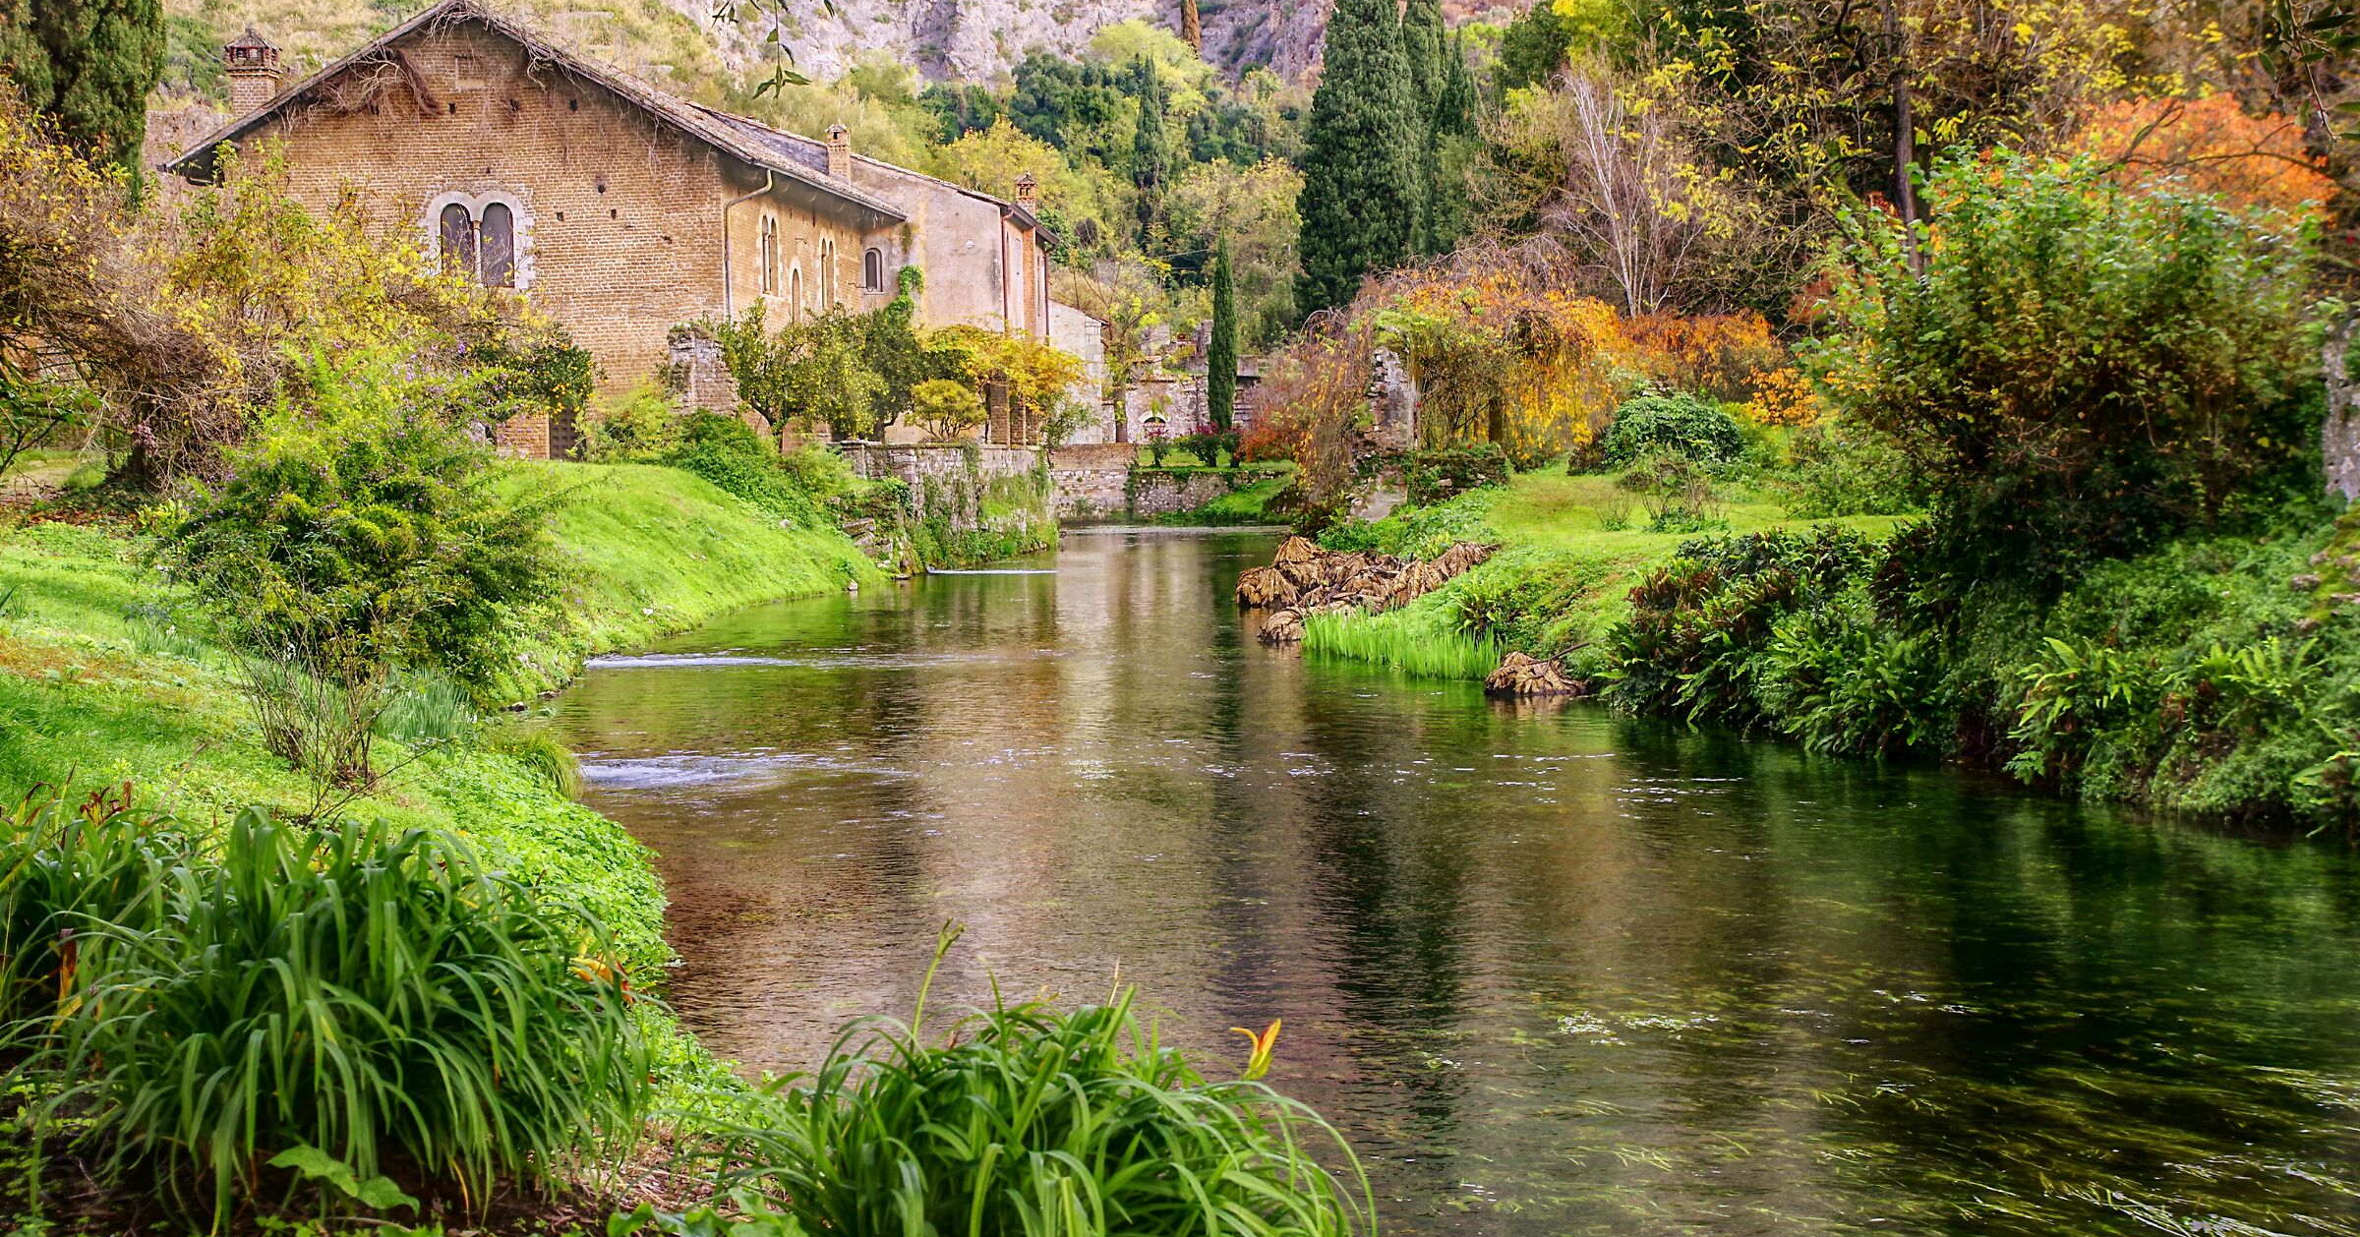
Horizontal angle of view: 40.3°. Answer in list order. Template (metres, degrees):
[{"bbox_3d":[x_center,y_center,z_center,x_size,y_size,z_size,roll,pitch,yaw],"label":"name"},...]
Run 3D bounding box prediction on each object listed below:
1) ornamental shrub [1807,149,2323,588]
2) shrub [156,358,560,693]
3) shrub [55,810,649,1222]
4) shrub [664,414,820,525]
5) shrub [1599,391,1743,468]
[{"bbox_3d":[6.199,-1.744,22.500,3.603,3.023,3.063,0,3,15],"label":"ornamental shrub"},{"bbox_3d":[-5.760,-0.614,22.500,2.828,2.364,2.546,-2,3,-14],"label":"shrub"},{"bbox_3d":[-1.736,0.785,6.700,1.246,0.785,1.121,-2,3,-15],"label":"shrub"},{"bbox_3d":[-6.924,-2.372,51.000,2.518,1.816,2.266,-1,3,-8],"label":"shrub"},{"bbox_3d":[6.731,-2.565,44.000,1.970,1.086,1.773,0,3,9],"label":"shrub"}]

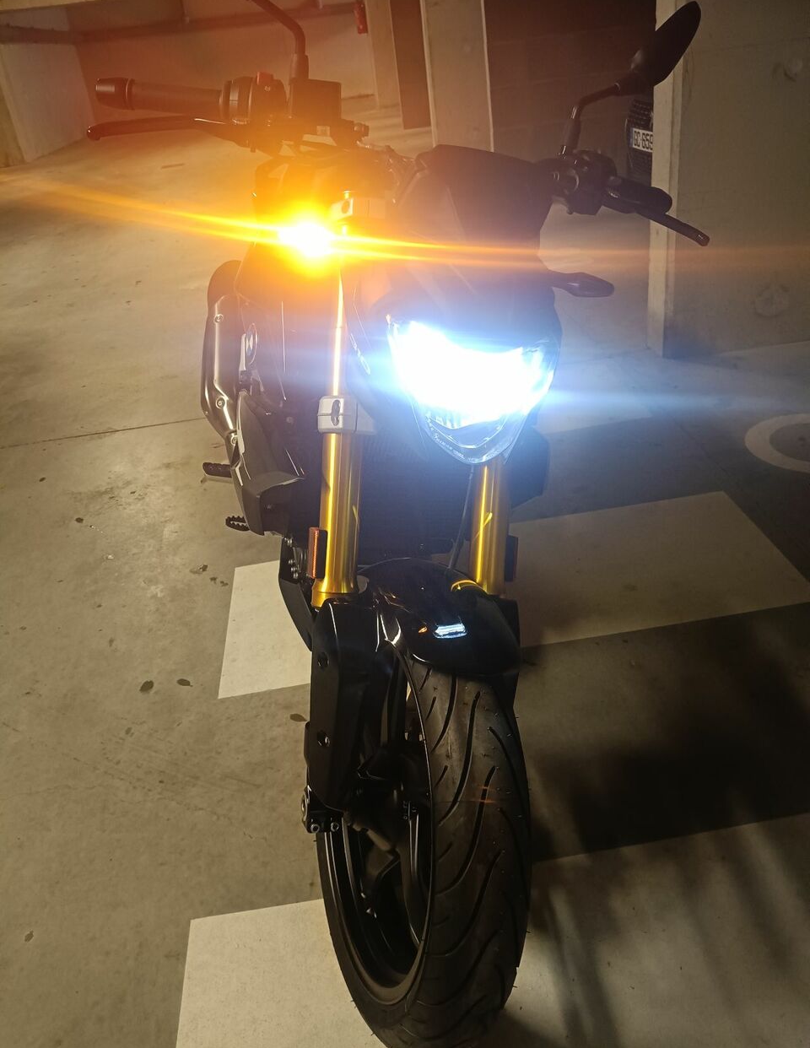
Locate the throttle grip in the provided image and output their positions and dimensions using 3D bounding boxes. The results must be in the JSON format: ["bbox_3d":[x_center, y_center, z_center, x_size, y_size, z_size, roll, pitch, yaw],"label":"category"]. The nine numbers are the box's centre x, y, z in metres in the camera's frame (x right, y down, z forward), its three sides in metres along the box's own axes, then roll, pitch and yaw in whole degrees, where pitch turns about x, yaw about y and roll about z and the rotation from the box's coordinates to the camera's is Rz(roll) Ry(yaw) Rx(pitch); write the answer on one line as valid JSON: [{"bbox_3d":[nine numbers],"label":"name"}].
[{"bbox_3d":[-0.292,-0.508,0.968,0.154,0.037,0.037,8,31,2],"label":"throttle grip"}]

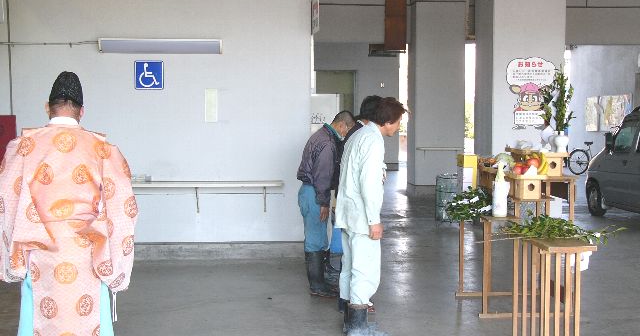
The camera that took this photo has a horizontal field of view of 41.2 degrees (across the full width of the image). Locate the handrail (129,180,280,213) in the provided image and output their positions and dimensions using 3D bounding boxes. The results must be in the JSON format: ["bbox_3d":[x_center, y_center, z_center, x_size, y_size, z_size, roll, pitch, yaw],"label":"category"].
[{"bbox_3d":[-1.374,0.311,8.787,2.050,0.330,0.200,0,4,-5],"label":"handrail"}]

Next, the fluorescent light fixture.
[{"bbox_3d":[-1.636,-1.253,8.717,1.260,0.160,0.100,0,4,-5],"label":"fluorescent light fixture"}]

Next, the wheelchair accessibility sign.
[{"bbox_3d":[-1.762,-0.959,8.769,0.298,0.298,0.015,0,4,-5],"label":"wheelchair accessibility sign"}]

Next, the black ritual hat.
[{"bbox_3d":[-1.387,-0.435,4.658,0.190,0.205,0.230,0,1,-11],"label":"black ritual hat"}]

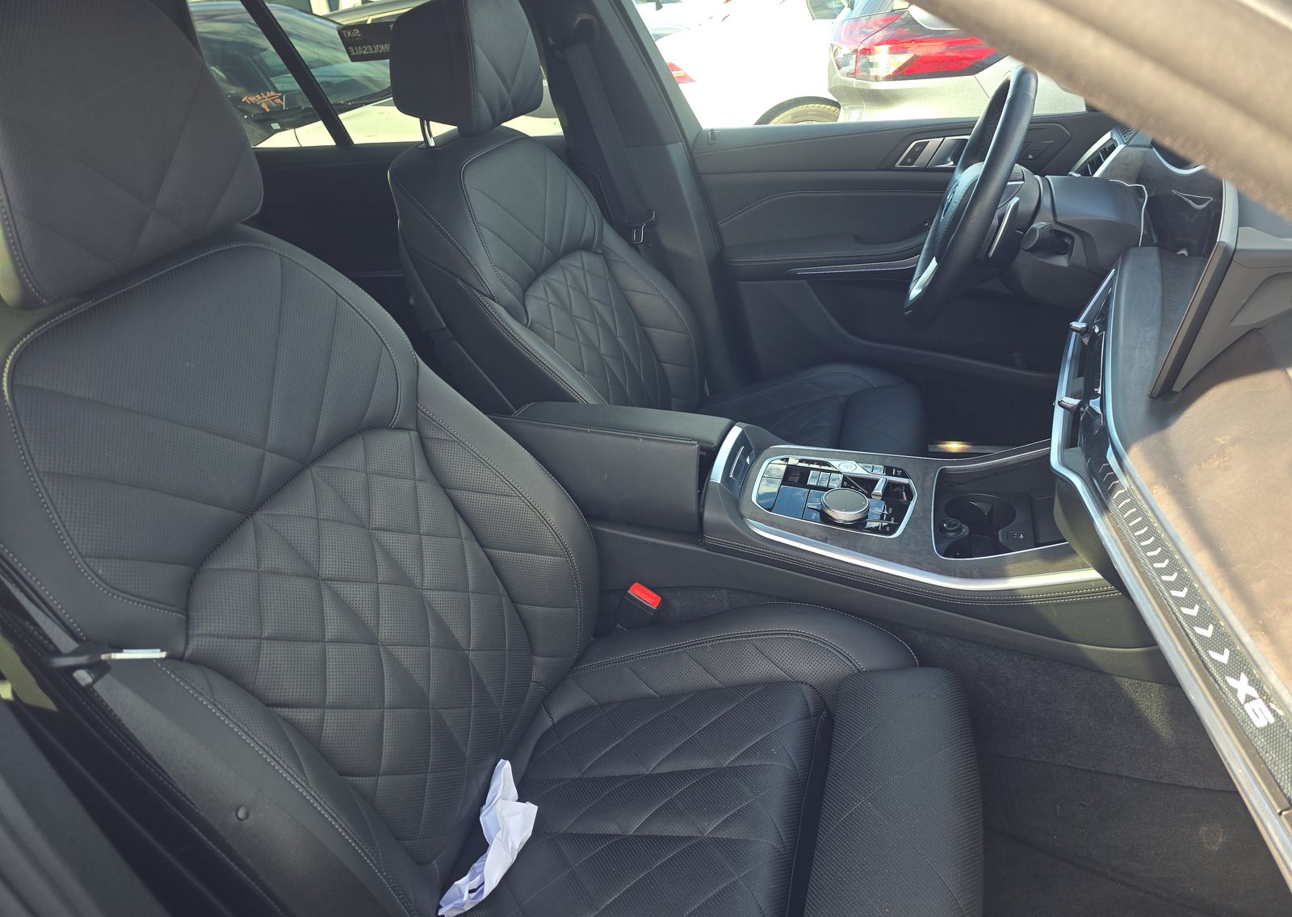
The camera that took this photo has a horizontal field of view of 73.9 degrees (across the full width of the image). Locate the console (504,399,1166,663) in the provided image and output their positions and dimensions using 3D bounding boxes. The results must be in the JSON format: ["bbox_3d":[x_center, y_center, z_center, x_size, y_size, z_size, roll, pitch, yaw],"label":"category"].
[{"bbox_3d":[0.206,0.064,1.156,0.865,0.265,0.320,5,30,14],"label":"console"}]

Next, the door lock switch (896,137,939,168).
[{"bbox_3d":[0.481,-0.542,1.525,0.072,0.050,0.020,4,28,17],"label":"door lock switch"}]

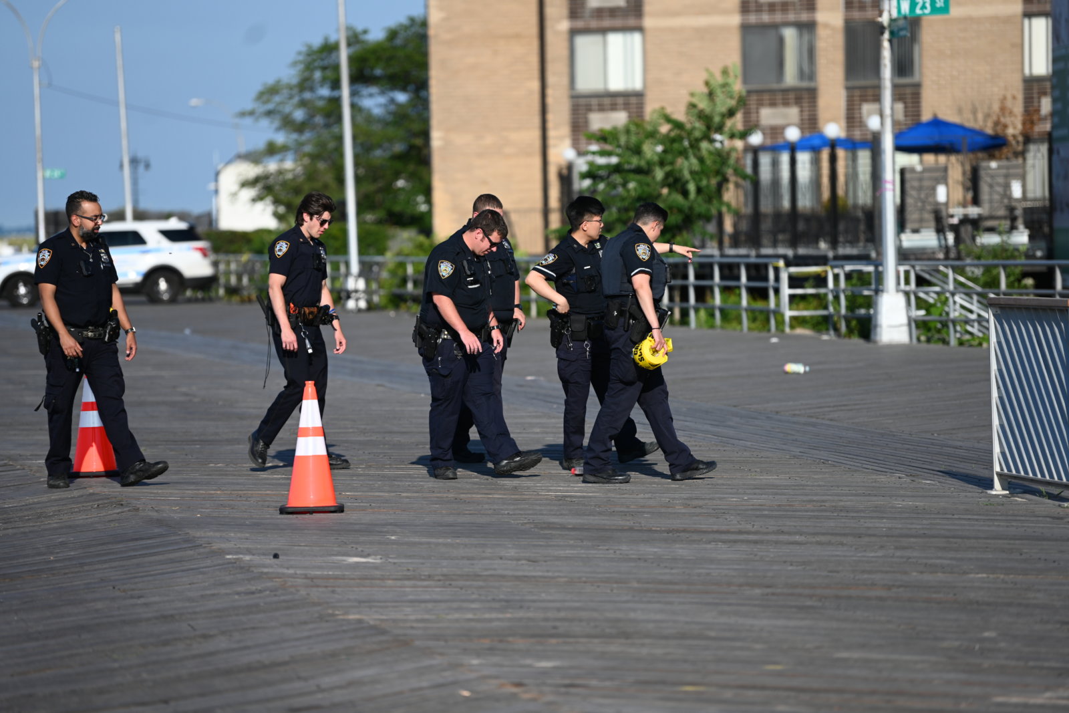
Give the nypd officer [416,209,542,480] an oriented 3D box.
[{"bbox_3d":[-0.343,-0.077,31.200,0.750,1.660,0.600,0,2,30],"label":"nypd officer"}]

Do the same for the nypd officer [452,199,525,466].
[{"bbox_3d":[-0.289,-0.183,32.600,0.560,1.750,0.580,0,2,40],"label":"nypd officer"}]

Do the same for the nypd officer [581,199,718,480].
[{"bbox_3d":[0.687,-0.082,30.200,0.760,1.680,0.520,-2,2,-21],"label":"nypd officer"}]

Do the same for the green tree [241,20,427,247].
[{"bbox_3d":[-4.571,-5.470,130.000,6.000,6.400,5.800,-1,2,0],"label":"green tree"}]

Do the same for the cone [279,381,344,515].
[{"bbox_3d":[-1.206,0.489,27.350,0.360,0.711,0.360,-1,2,0],"label":"cone"}]

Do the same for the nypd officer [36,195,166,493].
[{"bbox_3d":[-2.659,-0.105,31.000,0.700,1.800,0.640,1,2,45],"label":"nypd officer"}]

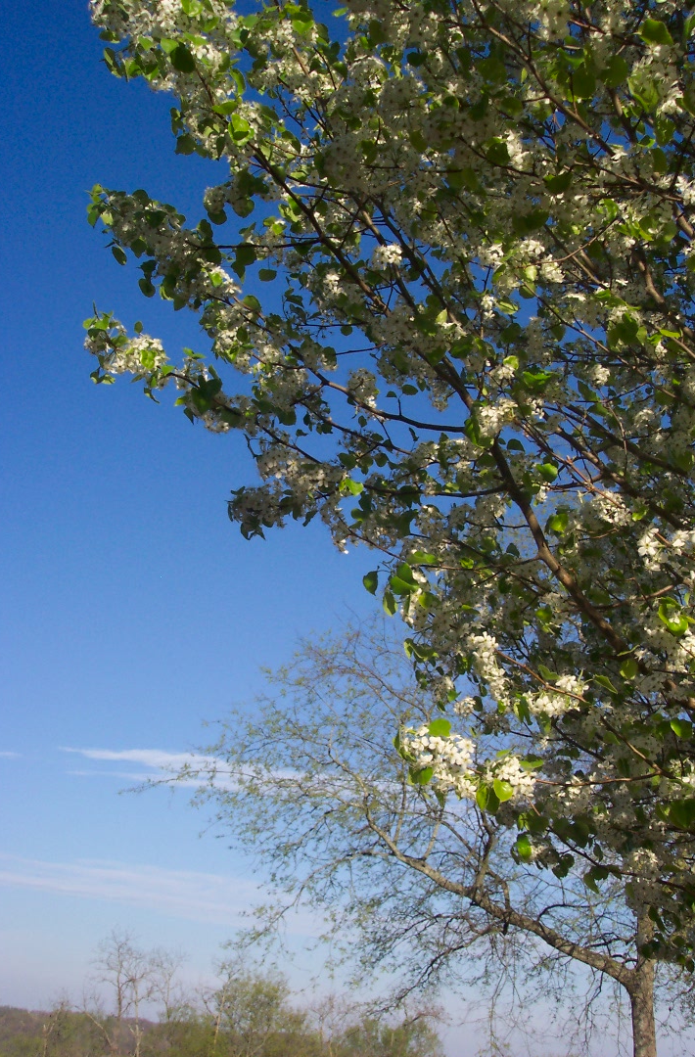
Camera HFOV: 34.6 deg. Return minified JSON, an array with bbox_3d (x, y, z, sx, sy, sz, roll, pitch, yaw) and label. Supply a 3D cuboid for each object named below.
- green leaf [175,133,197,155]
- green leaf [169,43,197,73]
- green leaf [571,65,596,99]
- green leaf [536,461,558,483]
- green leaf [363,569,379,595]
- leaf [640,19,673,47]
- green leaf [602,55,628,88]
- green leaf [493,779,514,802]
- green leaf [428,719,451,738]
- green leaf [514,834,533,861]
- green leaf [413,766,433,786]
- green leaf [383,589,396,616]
[{"bbox_3d":[-0.354,-0.844,2.450,0.048,0.051,0.020,4,-3,-10],"label":"green leaf"},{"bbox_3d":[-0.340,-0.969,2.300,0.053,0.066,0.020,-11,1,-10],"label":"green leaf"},{"bbox_3d":[0.371,-0.701,1.750,0.039,0.051,0.022,-3,-26,13],"label":"green leaf"},{"bbox_3d":[0.375,-0.106,2.100,0.039,0.036,0.025,6,-25,-7],"label":"green leaf"},{"bbox_3d":[0.047,0.107,2.200,0.030,0.049,0.025,-6,-26,18],"label":"green leaf"},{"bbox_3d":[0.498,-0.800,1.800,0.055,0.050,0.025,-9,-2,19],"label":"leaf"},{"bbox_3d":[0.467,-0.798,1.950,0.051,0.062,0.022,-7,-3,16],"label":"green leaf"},{"bbox_3d":[0.245,0.411,1.750,0.033,0.033,0.018,-1,-25,8],"label":"green leaf"},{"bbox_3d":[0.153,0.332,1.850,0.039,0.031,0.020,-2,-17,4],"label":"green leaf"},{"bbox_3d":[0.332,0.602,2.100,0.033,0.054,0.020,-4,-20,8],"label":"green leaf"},{"bbox_3d":[0.122,0.399,1.800,0.034,0.031,0.020,6,-25,-6],"label":"green leaf"},{"bbox_3d":[0.084,0.146,2.200,0.026,0.049,0.025,-11,-28,27],"label":"green leaf"}]

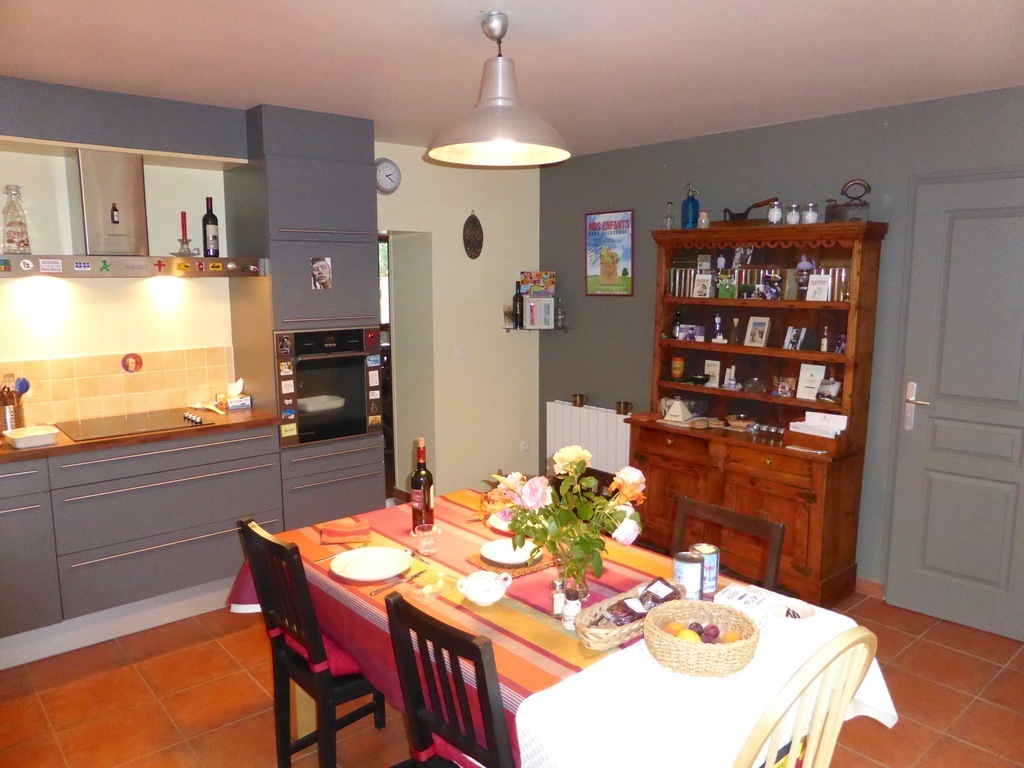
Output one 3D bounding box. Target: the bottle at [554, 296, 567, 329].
[{"bbox_3d":[0.344,-0.504,5.250,0.078,0.227,0.078,0,9,0],"label":"bottle"}]

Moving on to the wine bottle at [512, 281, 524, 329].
[{"bbox_3d":[0.048,-0.559,5.270,0.073,0.346,0.073,-8,11,-41],"label":"wine bottle"}]

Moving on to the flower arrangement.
[{"bbox_3d":[0.141,0.389,2.061,0.380,0.437,0.420,-8,11,-41],"label":"flower arrangement"}]

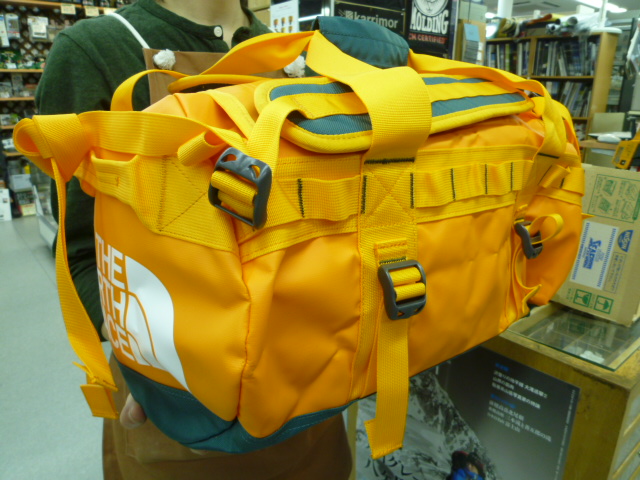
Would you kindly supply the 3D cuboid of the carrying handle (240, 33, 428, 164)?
[{"bbox_3d":[0.031,-0.164,0.554,0.150,0.145,0.220,-10,20,-34],"label":"carrying handle"}]

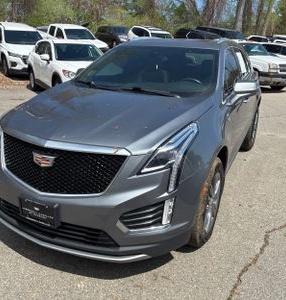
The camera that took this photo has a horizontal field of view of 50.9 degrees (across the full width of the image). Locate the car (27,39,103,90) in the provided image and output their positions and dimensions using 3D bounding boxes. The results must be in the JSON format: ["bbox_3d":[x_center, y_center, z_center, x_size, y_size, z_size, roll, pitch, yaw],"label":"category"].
[{"bbox_3d":[-2.257,-2.611,9.477,1.840,1.680,4.500,-9,21,-31],"label":"car"}]

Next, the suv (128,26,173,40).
[{"bbox_3d":[0.735,-5.628,16.355,1.860,1.700,4.600,-7,27,-26],"label":"suv"}]

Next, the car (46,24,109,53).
[{"bbox_3d":[-3.635,-5.269,14.988,1.850,1.760,5.100,-11,26,-35],"label":"car"}]

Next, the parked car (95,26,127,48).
[{"bbox_3d":[-2.058,-8.901,23.865,1.900,1.770,4.750,-11,25,-34],"label":"parked car"}]

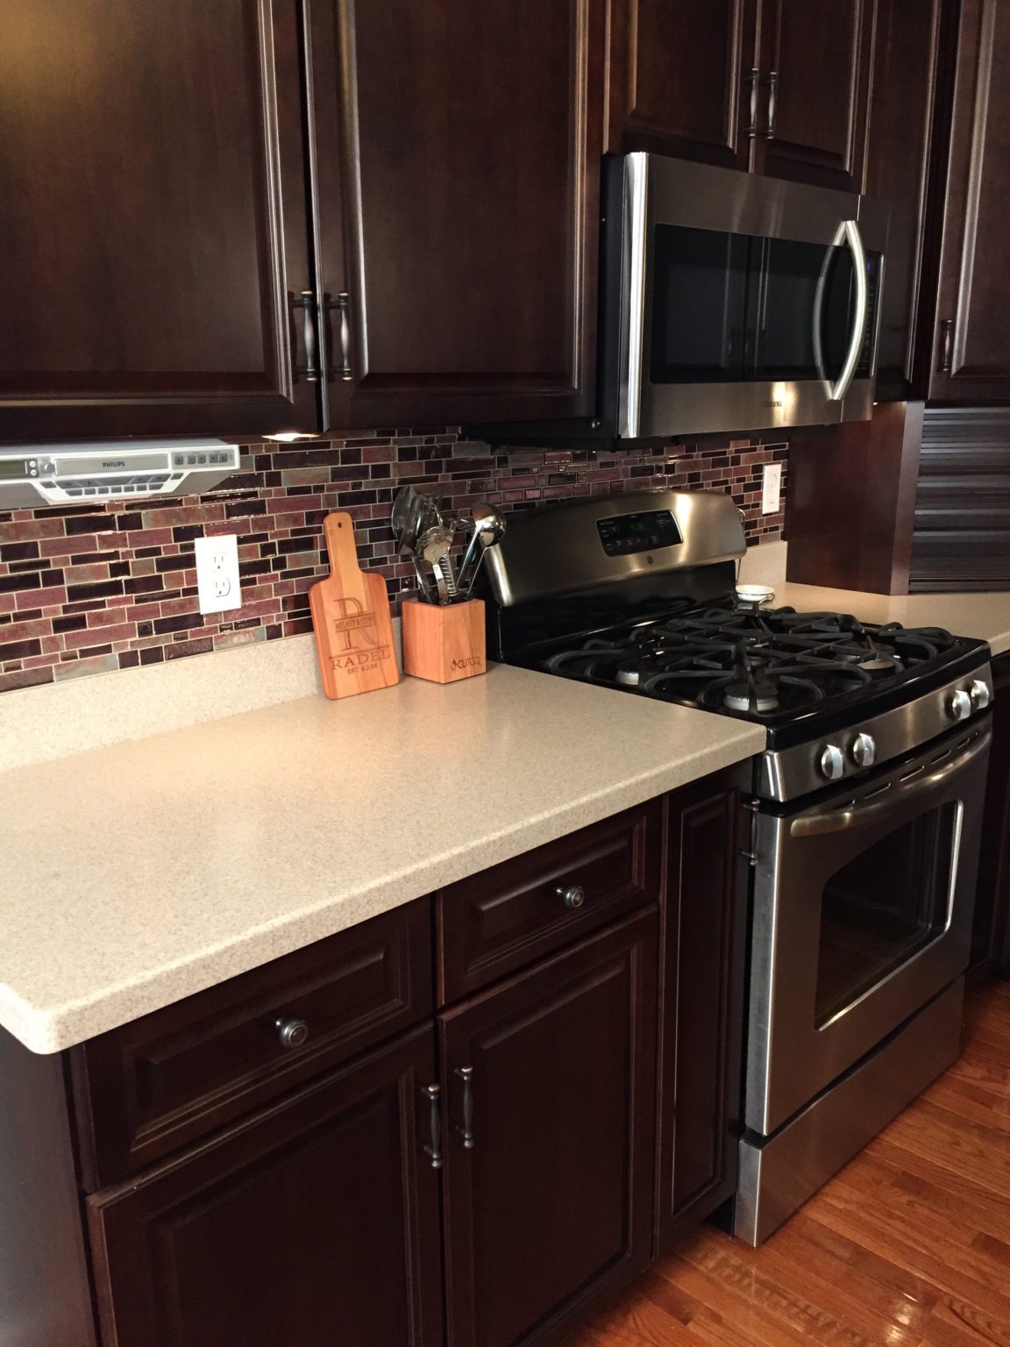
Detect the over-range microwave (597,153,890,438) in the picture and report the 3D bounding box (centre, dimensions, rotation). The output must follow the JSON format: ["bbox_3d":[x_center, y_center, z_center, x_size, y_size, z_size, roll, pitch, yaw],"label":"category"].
[{"bbox_3d":[0.345,-0.656,2.080,0.757,0.428,0.420,-15,20,-43],"label":"over-range microwave"}]

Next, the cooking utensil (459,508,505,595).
[{"bbox_3d":[-0.067,-0.152,1.992,0.070,0.295,0.070,14,-6,44],"label":"cooking utensil"}]

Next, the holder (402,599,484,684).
[{"bbox_3d":[-0.102,-0.063,1.978,0.103,0.128,0.103,-15,20,-43],"label":"holder"}]

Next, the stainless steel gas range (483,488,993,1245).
[{"bbox_3d":[0.470,0.271,2.196,0.758,1.190,0.710,-15,20,-43],"label":"stainless steel gas range"}]

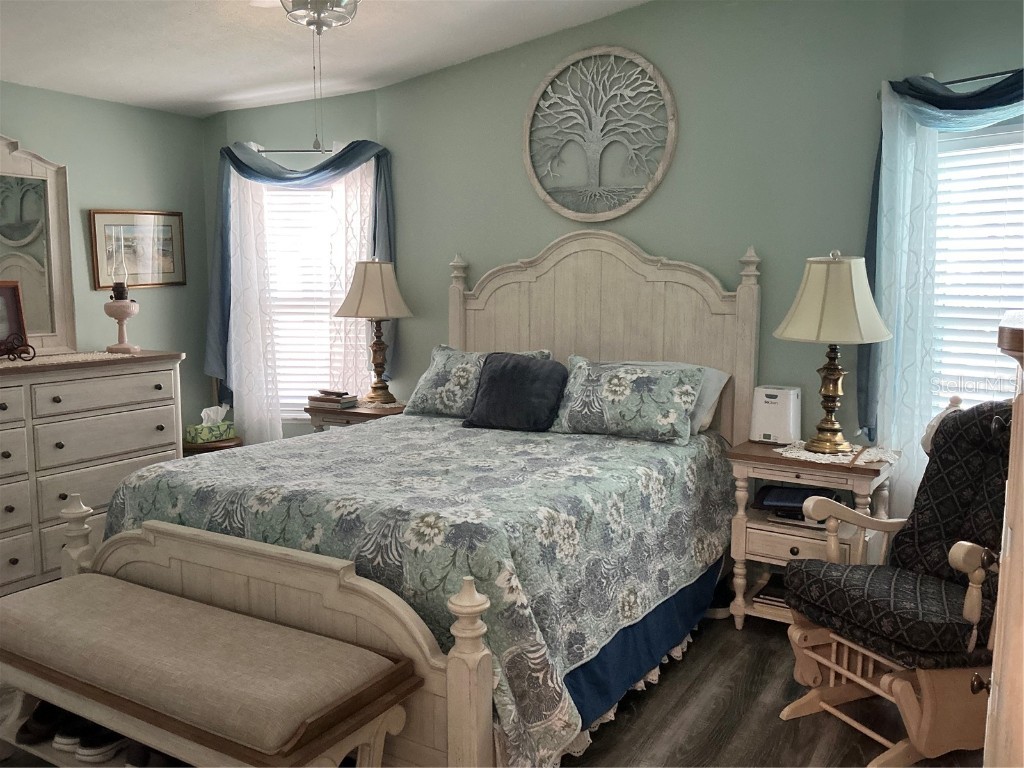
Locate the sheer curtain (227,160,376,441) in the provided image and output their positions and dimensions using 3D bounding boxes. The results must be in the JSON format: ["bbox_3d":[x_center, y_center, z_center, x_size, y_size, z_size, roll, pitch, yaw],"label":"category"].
[{"bbox_3d":[-1.273,-0.320,5.097,0.903,2.060,0.120,0,7,3],"label":"sheer curtain"}]

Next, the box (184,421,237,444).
[{"bbox_3d":[-1.755,0.287,4.845,0.120,0.092,0.240,5,8,36],"label":"box"}]

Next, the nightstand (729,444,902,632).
[{"bbox_3d":[1.272,0.664,3.518,0.610,0.757,0.440,5,8,34],"label":"nightstand"}]

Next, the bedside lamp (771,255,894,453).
[{"bbox_3d":[1.365,-0.135,3.477,0.485,0.841,0.485,4,8,34],"label":"bedside lamp"}]

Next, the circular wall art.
[{"bbox_3d":[0.421,-1.252,4.179,0.865,0.865,0.035,4,8,32],"label":"circular wall art"}]

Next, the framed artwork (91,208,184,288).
[{"bbox_3d":[-2.087,-0.756,4.661,0.030,0.430,0.580,4,8,32],"label":"framed artwork"}]

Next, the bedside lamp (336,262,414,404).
[{"bbox_3d":[-0.797,-0.300,4.827,0.450,0.854,0.450,0,7,0],"label":"bedside lamp"}]

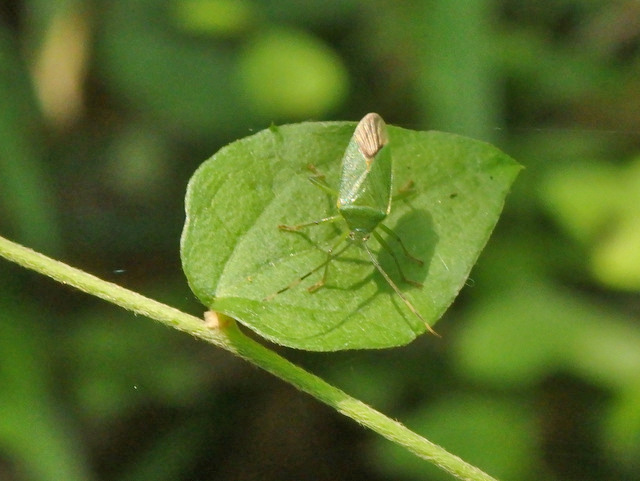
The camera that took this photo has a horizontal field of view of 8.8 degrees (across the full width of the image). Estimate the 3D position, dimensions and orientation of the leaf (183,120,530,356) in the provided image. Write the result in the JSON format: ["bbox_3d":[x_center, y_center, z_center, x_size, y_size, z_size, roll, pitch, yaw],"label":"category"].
[{"bbox_3d":[0.004,-0.002,0.441,0.038,0.007,0.031,-24,60,-15],"label":"leaf"}]

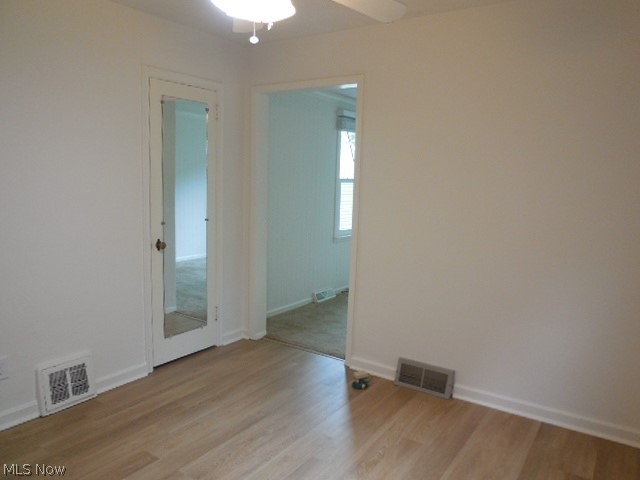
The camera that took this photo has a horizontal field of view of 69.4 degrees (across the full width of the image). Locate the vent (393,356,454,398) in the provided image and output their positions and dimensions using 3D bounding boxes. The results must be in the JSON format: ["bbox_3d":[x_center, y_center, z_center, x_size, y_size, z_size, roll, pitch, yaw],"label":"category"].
[{"bbox_3d":[0.705,0.938,3.144,0.389,0.177,0.070,6,9,33],"label":"vent"}]

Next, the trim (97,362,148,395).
[{"bbox_3d":[-1.324,0.922,3.101,0.027,0.095,0.383,6,9,33],"label":"trim"}]

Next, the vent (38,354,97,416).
[{"bbox_3d":[-1.522,0.865,2.789,0.047,0.275,0.340,6,9,33],"label":"vent"}]

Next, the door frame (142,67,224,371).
[{"bbox_3d":[-1.024,-0.133,3.455,0.085,2.120,0.725,6,9,33],"label":"door frame"}]

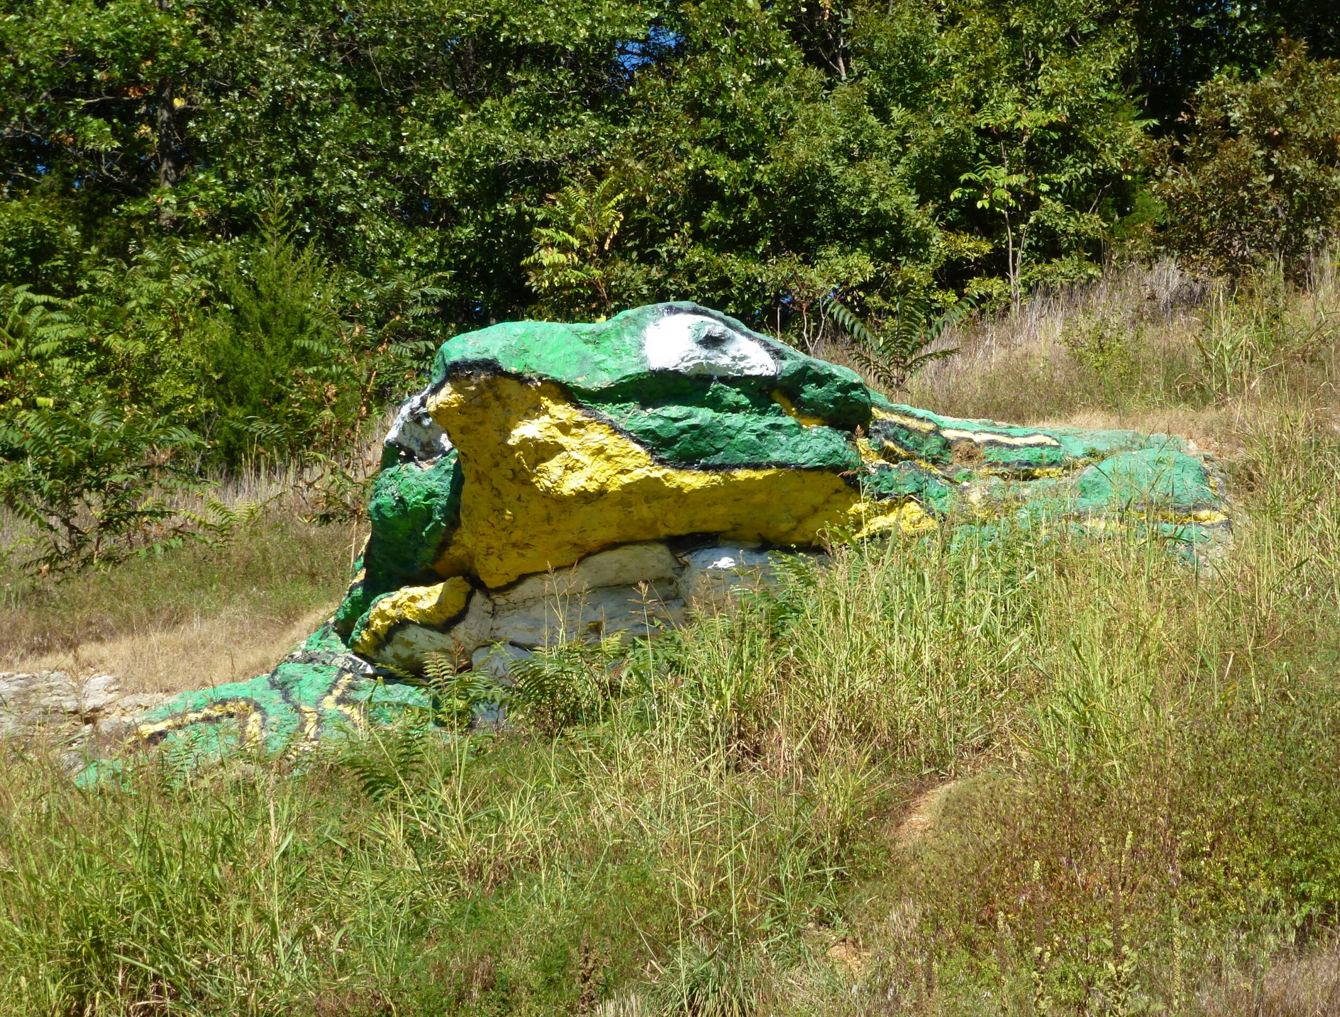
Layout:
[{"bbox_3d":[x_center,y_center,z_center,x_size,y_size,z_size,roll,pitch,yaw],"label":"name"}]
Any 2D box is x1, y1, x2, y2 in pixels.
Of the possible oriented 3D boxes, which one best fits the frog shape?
[{"bbox_3d":[0.037,0.102,24.200,5.100,2.100,2.400,0,-6,0],"label":"frog shape"}]

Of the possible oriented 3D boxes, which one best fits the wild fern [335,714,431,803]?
[{"bbox_3d":[-1.284,1.123,23.000,0.430,0.400,0.380,0,-6,0],"label":"wild fern"}]

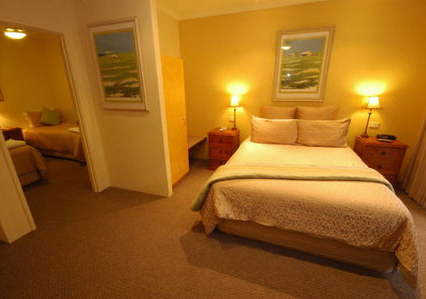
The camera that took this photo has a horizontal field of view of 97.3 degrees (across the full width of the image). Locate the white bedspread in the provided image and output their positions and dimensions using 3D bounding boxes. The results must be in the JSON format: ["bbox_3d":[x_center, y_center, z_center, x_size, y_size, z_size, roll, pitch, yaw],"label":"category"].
[{"bbox_3d":[1.028,0.377,2.386,1.659,0.522,1.916,5,19,19],"label":"white bedspread"}]

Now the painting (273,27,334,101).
[{"bbox_3d":[1.370,-1.277,2.915,0.754,1.041,0.034,5,19,19],"label":"painting"}]

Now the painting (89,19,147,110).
[{"bbox_3d":[-1.119,-0.951,2.231,0.686,0.962,0.034,5,19,19],"label":"painting"}]

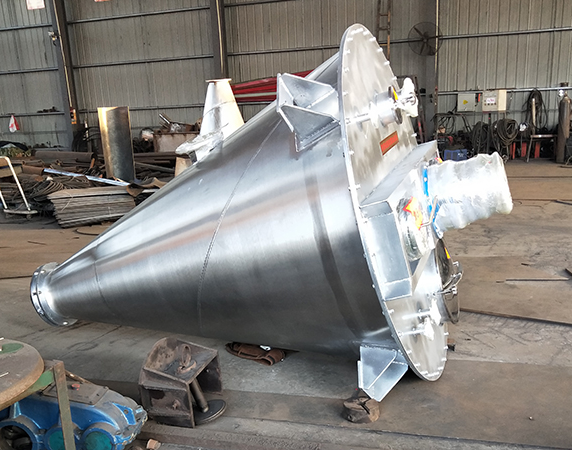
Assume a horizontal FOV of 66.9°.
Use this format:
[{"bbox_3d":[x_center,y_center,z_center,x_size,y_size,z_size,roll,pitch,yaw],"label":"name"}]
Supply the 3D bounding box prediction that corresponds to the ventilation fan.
[{"bbox_3d":[3.412,-4.541,10.565,0.800,0.800,0.370,2,30,22],"label":"ventilation fan"}]

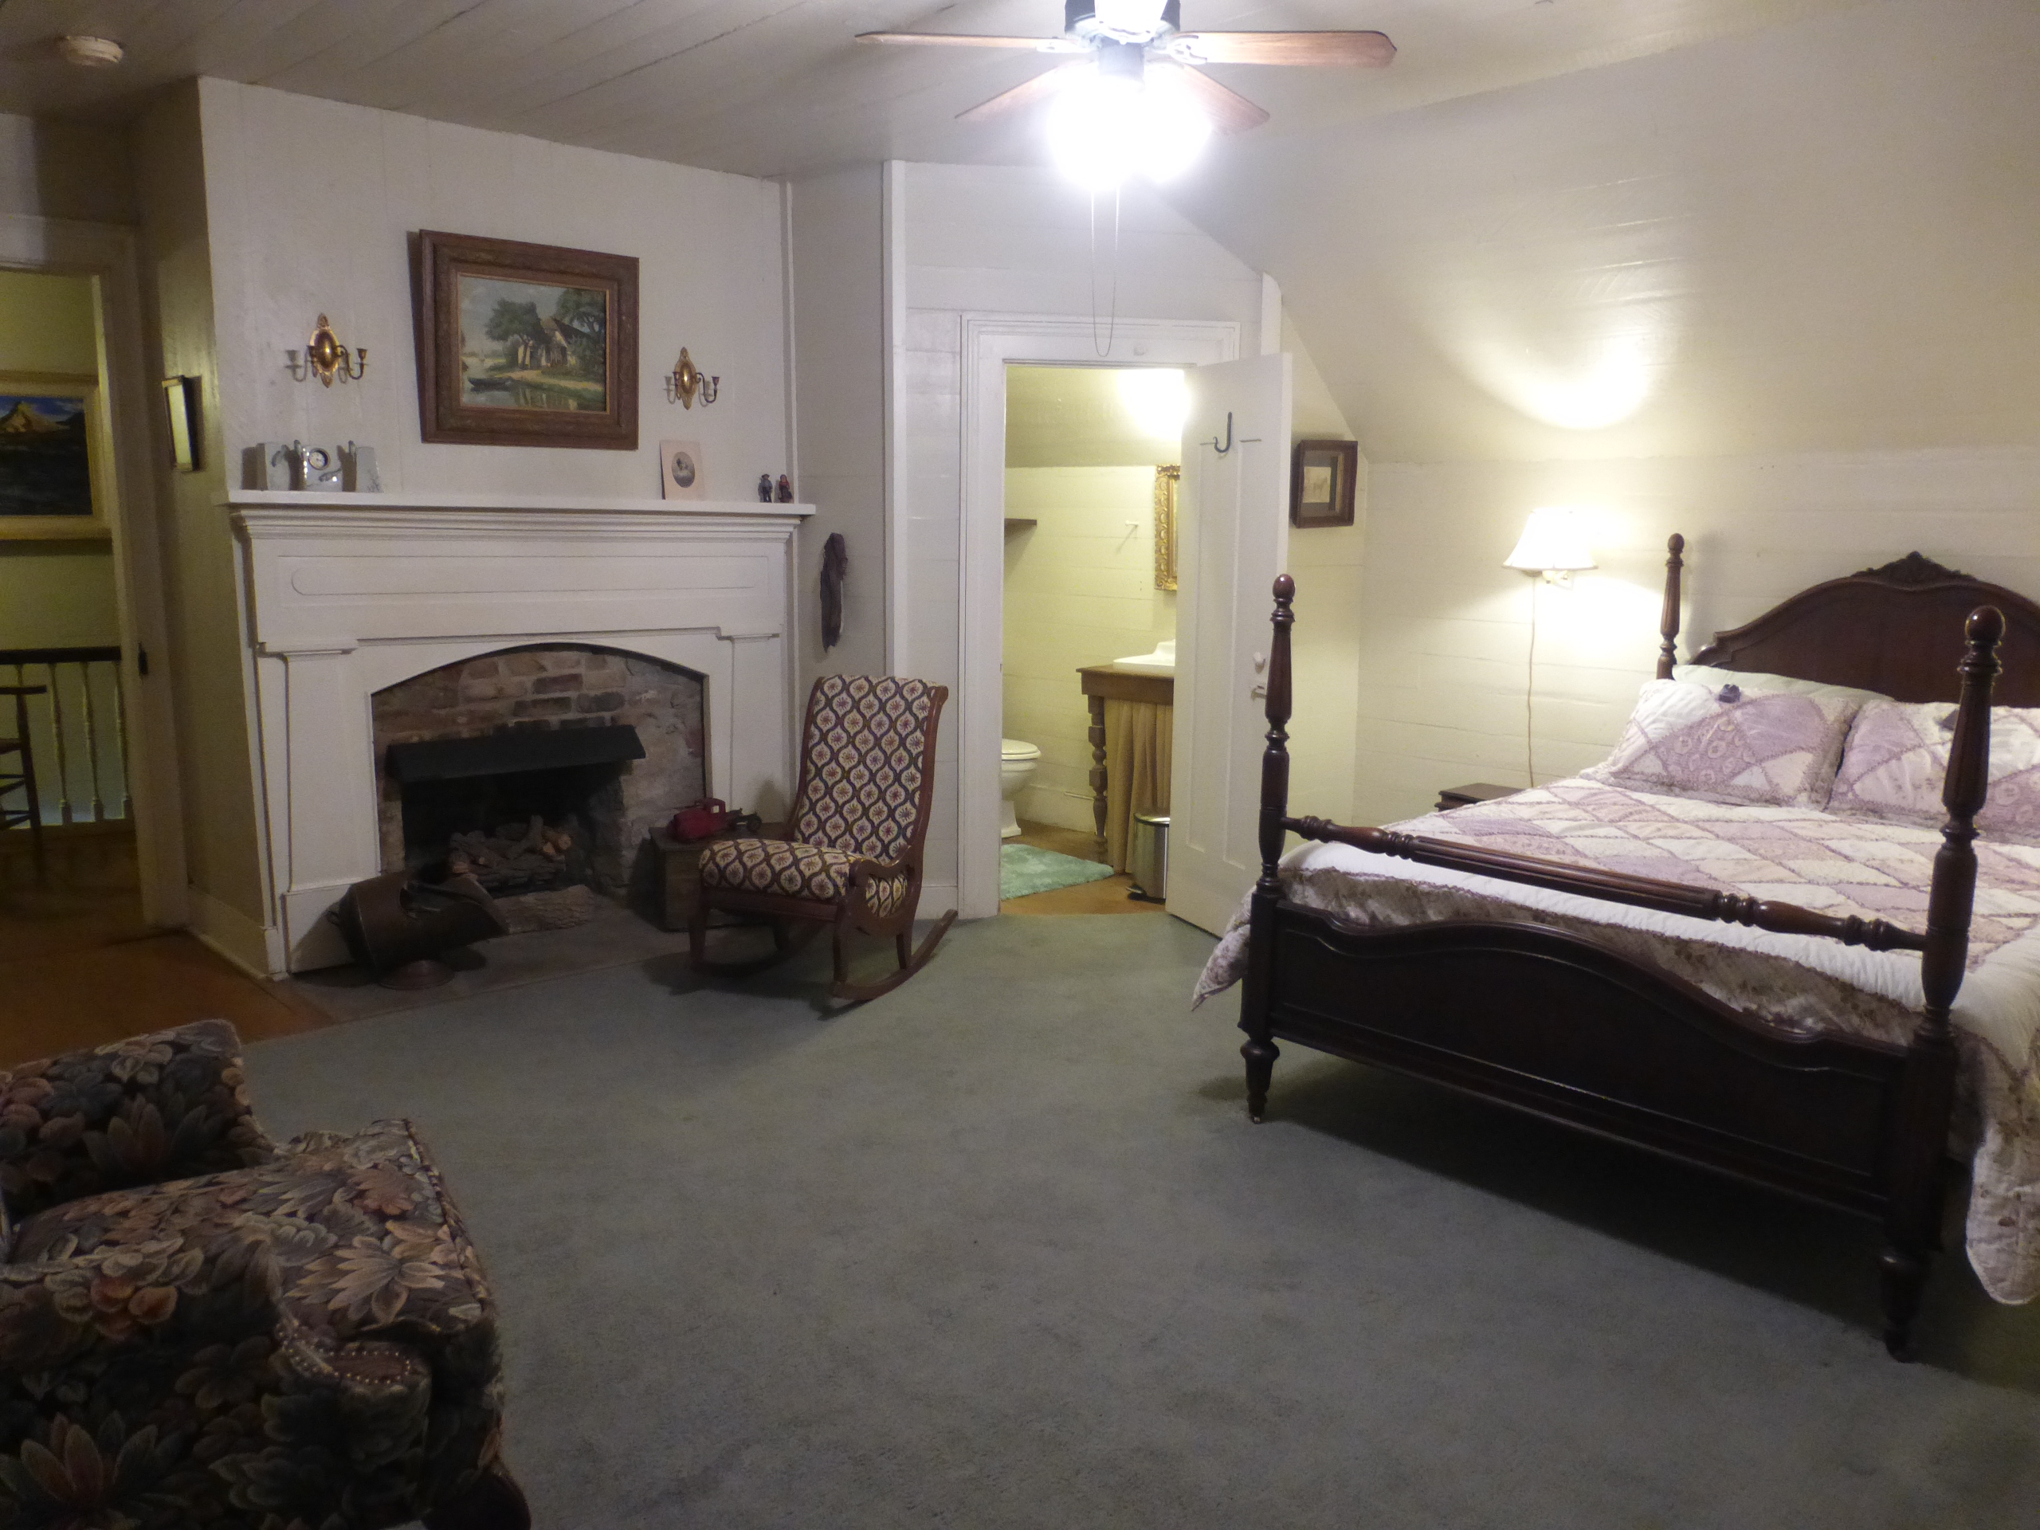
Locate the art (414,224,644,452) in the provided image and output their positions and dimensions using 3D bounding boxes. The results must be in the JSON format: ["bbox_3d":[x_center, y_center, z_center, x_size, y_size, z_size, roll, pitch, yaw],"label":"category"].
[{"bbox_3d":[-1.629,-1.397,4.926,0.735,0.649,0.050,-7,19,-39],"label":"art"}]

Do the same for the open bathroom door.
[{"bbox_3d":[0.713,-0.380,5.128,0.038,1.996,0.613,-4,10,-25],"label":"open bathroom door"}]

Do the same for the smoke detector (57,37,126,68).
[{"bbox_3d":[-2.501,-1.928,3.979,0.134,0.044,0.134,0,9,0],"label":"smoke detector"}]

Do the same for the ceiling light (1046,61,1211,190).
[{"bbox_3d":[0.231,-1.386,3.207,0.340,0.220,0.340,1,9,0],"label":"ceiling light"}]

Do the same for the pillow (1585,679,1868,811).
[{"bbox_3d":[2.118,-0.062,4.457,0.670,0.420,0.150,10,-30,46],"label":"pillow"}]

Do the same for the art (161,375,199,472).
[{"bbox_3d":[-2.663,-1.075,4.674,0.030,0.288,0.245,-8,12,-42],"label":"art"}]

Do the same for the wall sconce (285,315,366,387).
[{"bbox_3d":[-2.102,-1.269,4.498,0.200,0.215,0.106,-8,12,-42],"label":"wall sconce"}]

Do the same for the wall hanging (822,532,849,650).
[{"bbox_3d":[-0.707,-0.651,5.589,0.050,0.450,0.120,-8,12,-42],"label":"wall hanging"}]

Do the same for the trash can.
[{"bbox_3d":[0.555,0.363,5.734,0.270,0.315,0.235,-5,10,-33],"label":"trash can"}]

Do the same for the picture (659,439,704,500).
[{"bbox_3d":[-1.226,-1.071,5.372,0.161,0.218,0.020,-8,4,-42],"label":"picture"}]

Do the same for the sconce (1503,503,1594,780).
[{"bbox_3d":[1.786,-0.381,5.059,0.310,0.990,0.310,-8,12,-42],"label":"sconce"}]

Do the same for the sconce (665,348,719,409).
[{"bbox_3d":[-1.181,-1.400,5.330,0.200,0.215,0.106,-8,12,-42],"label":"sconce"}]

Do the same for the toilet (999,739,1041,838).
[{"bbox_3d":[-0.212,-0.051,6.924,0.430,0.750,0.700,-8,13,-43],"label":"toilet"}]

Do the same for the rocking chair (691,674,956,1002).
[{"bbox_3d":[-0.625,0.199,4.880,0.568,0.928,0.801,6,11,28],"label":"rocking chair"}]

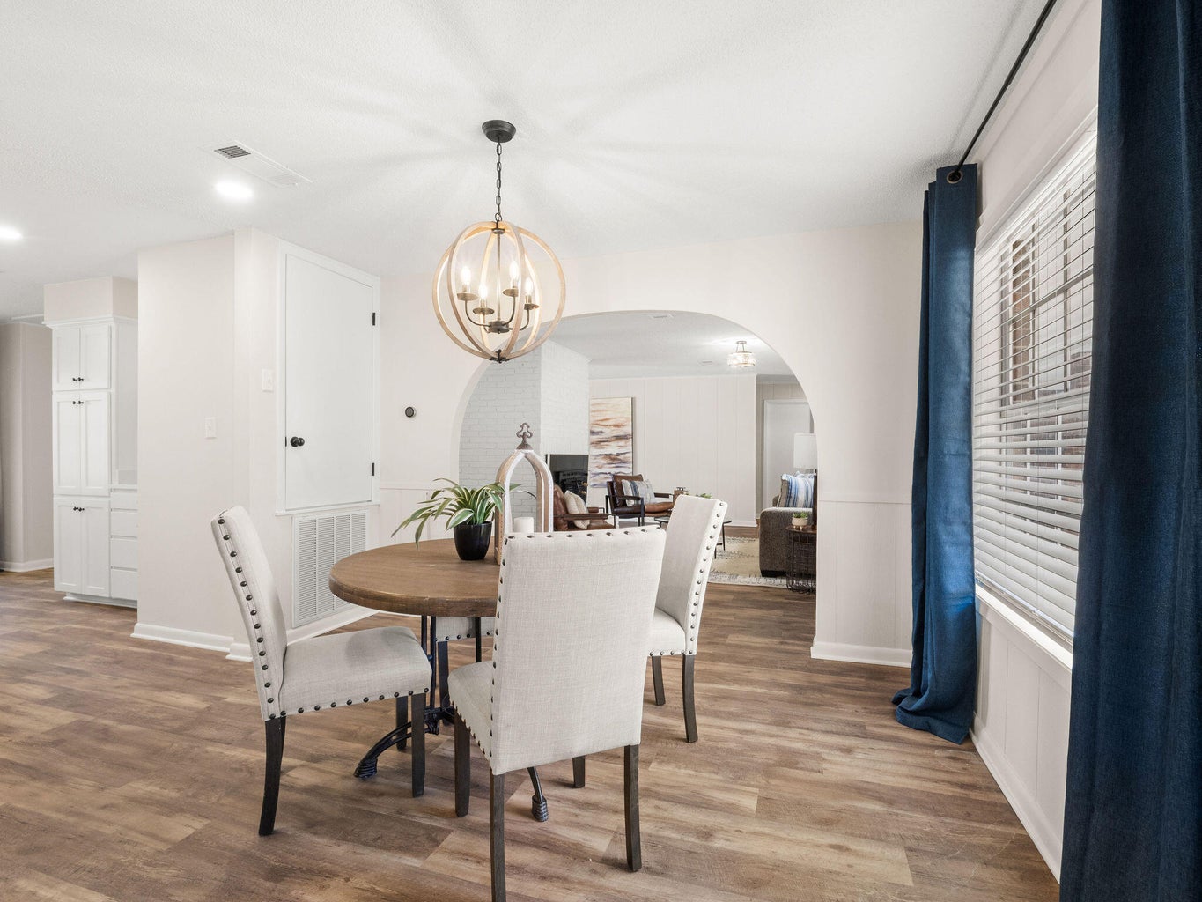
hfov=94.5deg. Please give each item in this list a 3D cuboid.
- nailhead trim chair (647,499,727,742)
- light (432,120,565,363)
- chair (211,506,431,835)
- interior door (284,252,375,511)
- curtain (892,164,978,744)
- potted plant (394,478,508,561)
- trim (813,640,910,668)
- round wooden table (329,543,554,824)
[{"bbox_3d":[0.167,0.678,2.380,0.631,0.993,0.450,0,0,-12],"label":"nailhead trim chair"},{"bbox_3d":[-0.399,-0.804,2.163,0.505,0.924,0.505,0,0,0],"label":"light"},{"bbox_3d":[-0.968,0.680,1.962,0.631,0.993,0.450,0,0,-26],"label":"chair"},{"bbox_3d":[-1.787,-0.412,3.711,0.045,1.550,0.730,0,0,19],"label":"interior door"},{"bbox_3d":[1.423,0.003,2.404,0.275,2.330,0.374,0,0,19],"label":"curtain"},{"bbox_3d":[-0.560,0.260,2.171,0.450,0.318,0.410,0,0,19],"label":"potted plant"},{"bbox_3d":[1.477,1.126,3.070,0.584,0.094,0.028,0,0,19],"label":"trim"},{"bbox_3d":[-0.417,0.798,2.170,1.173,0.756,1.173,0,0,0],"label":"round wooden table"}]

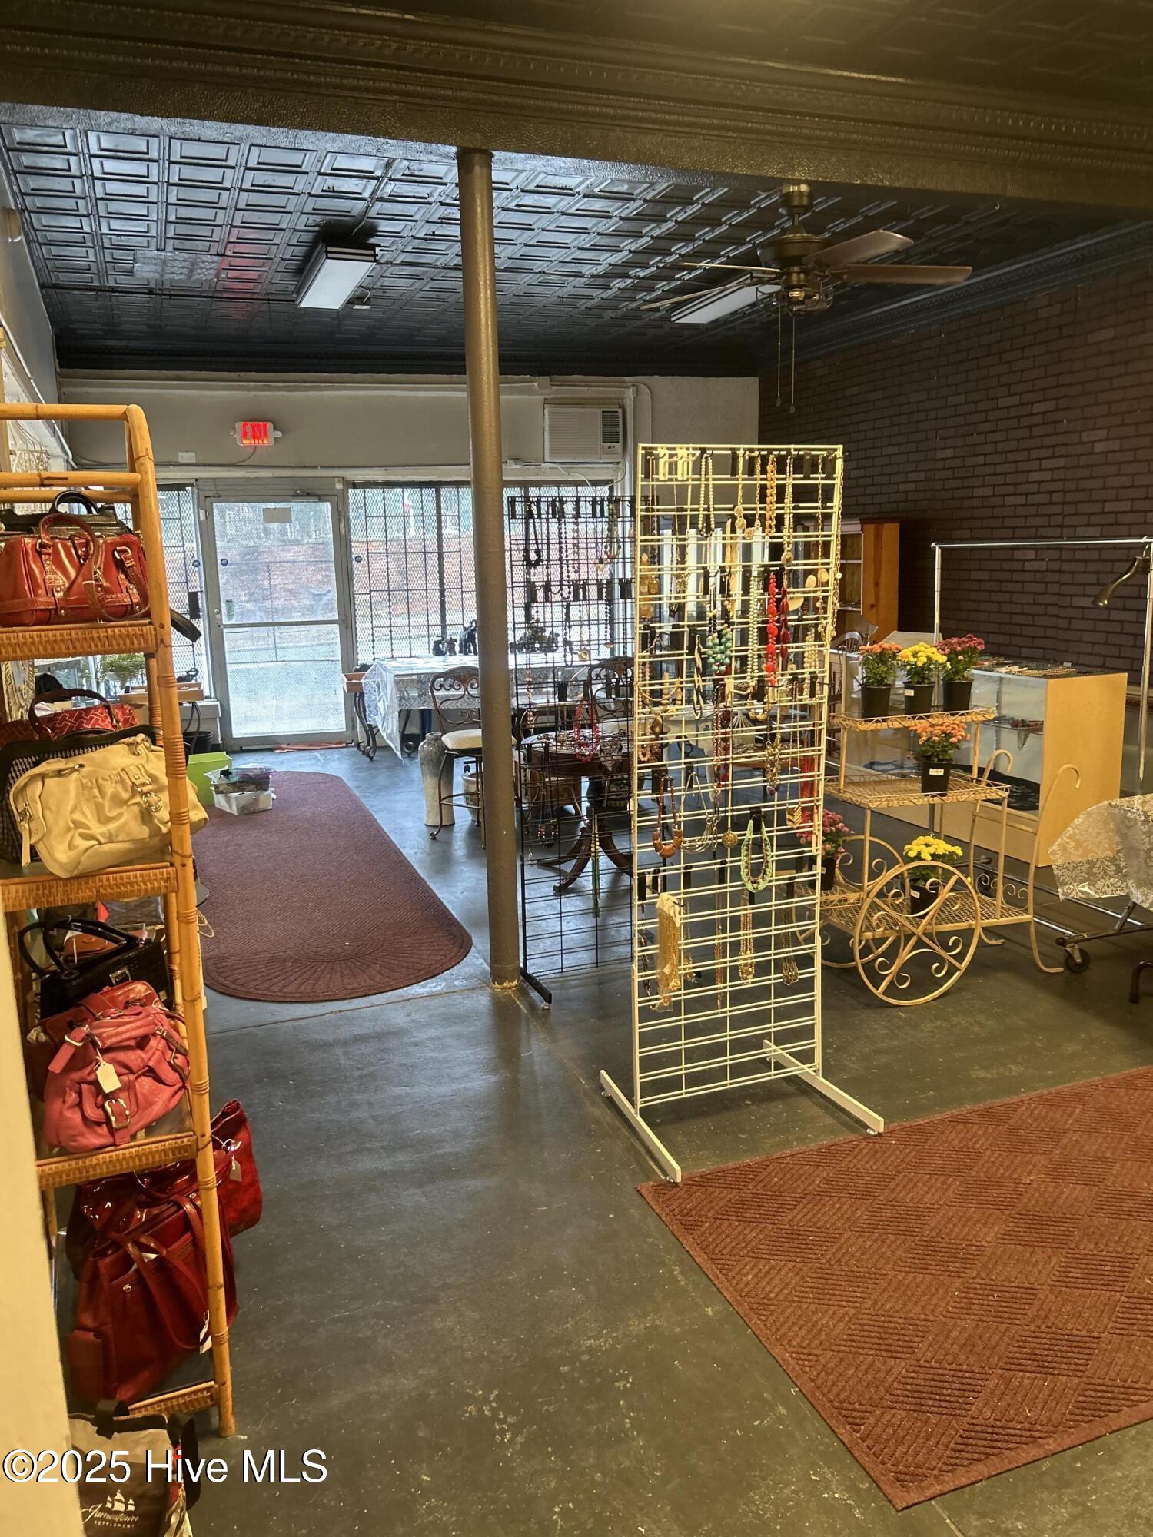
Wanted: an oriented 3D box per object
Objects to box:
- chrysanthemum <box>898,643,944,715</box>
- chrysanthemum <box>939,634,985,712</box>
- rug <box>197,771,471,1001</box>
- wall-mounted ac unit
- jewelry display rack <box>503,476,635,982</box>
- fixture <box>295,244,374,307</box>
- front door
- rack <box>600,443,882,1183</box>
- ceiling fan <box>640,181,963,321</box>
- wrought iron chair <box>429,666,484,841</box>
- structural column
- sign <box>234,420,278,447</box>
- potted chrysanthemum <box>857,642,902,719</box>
[{"bbox_3d":[1.260,-0.325,4.231,0.180,0.265,0.180,-6,12,-19],"label":"chrysanthemum"},{"bbox_3d":[1.463,-0.360,4.404,0.175,0.285,0.175,-5,12,-20],"label":"chrysanthemum"},{"bbox_3d":[-1.686,0.455,6.626,1.220,0.012,4.900,-5,12,-20],"label":"rug"},{"bbox_3d":[0.015,-3.092,10.637,0.735,0.525,0.350,-6,12,-19],"label":"wall-mounted ac unit"},{"bbox_3d":[0.066,-0.101,4.446,0.630,1.847,0.600,-6,12,-19],"label":"jewelry display rack"},{"bbox_3d":[-1.390,-2.808,6.615,0.273,0.100,1.240,-6,12,-19],"label":"fixture"},{"bbox_3d":[-2.585,-1.270,10.038,1.065,2.150,0.070,-6,12,-19],"label":"front door"},{"bbox_3d":[0.436,0.078,3.266,0.650,1.925,0.620,-5,12,-20],"label":"rack"},{"bbox_3d":[0.846,-1.980,4.400,1.290,0.490,1.290,-5,12,-20],"label":"ceiling fan"},{"bbox_3d":[-0.587,-0.098,6.741,0.450,1.000,0.480,-5,12,-20],"label":"wrought iron chair"},{"bbox_3d":[-0.323,-0.633,4.226,0.120,2.993,0.120,-5,12,-20],"label":"structural column"},{"bbox_3d":[-2.685,-2.806,9.669,0.350,0.210,0.080,-6,12,-19],"label":"sign"},{"bbox_3d":[1.112,-0.325,4.247,0.165,0.275,0.165,-5,12,-20],"label":"potted chrysanthemum"}]

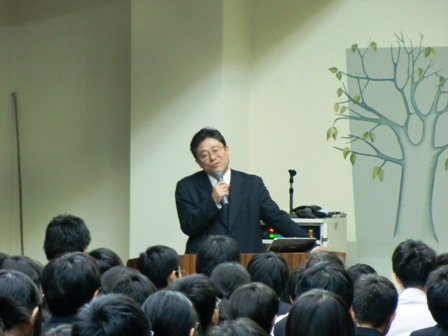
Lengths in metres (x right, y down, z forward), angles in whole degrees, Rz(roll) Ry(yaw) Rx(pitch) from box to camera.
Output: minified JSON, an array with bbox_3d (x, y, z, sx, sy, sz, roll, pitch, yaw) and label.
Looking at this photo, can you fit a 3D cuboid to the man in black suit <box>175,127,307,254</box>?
[{"bbox_3d":[0.125,0.620,13.500,0.760,1.670,0.420,0,0,-2],"label":"man in black suit"}]

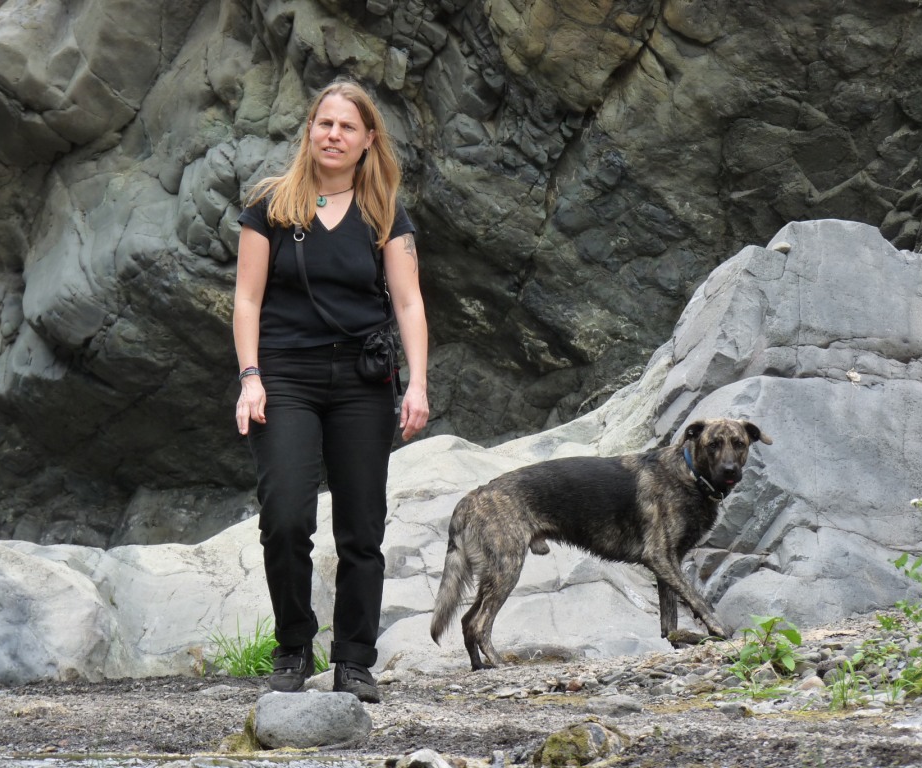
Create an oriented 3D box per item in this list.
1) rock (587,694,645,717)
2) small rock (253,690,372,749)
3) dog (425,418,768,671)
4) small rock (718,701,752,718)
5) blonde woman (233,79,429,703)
[{"bbox_3d":[0.404,0.846,14.950,0.153,0.057,0.110,0,1,0],"label":"rock"},{"bbox_3d":[-0.377,0.851,14.400,0.300,0.145,0.200,0,1,0],"label":"small rock"},{"bbox_3d":[0.393,0.452,16.000,0.950,0.710,0.300,0,1,-9],"label":"dog"},{"bbox_3d":[0.720,0.857,14.950,0.090,0.046,0.075,0,1,0],"label":"small rock"},{"bbox_3d":[-0.351,0.019,15.400,0.530,1.690,0.380,0,1,3],"label":"blonde woman"}]

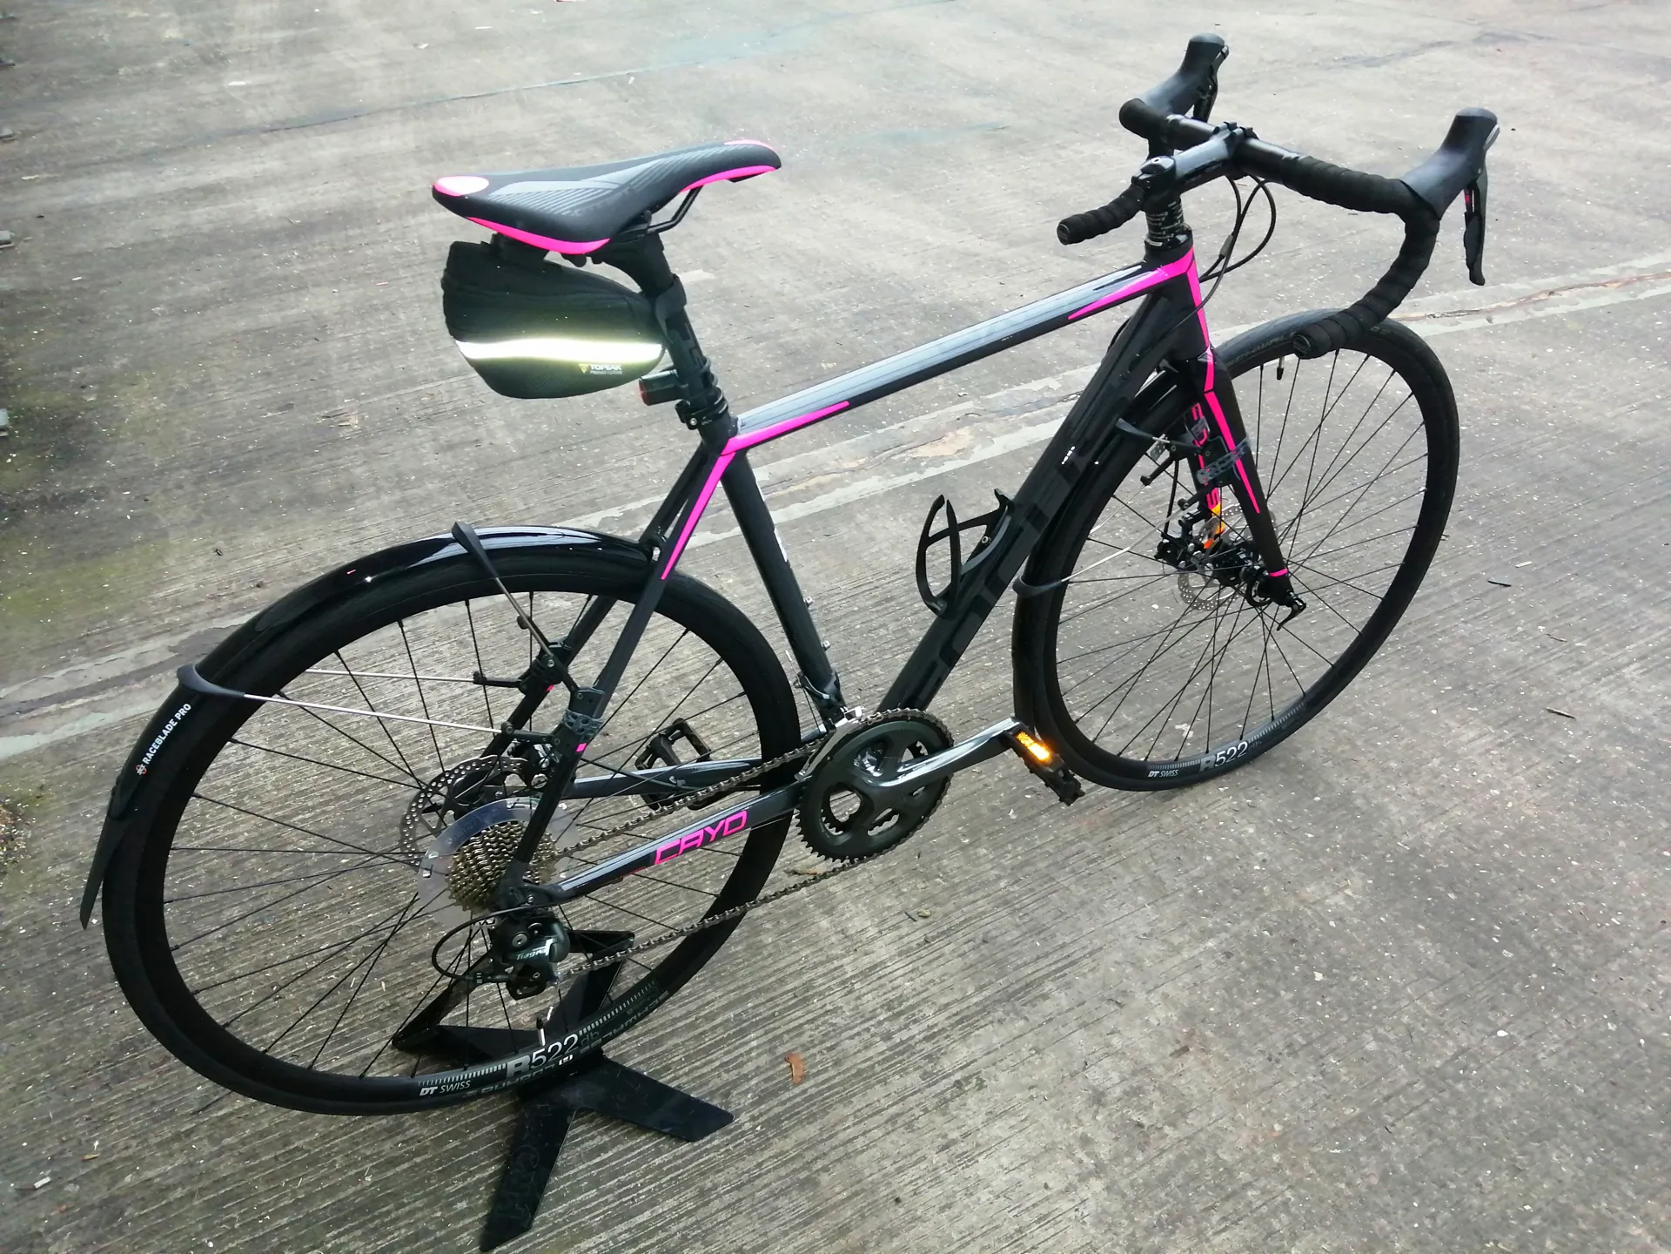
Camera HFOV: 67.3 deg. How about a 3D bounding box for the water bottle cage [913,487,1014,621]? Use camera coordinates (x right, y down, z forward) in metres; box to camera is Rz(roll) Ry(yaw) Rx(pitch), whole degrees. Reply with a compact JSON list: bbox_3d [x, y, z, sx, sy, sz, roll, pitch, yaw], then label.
[{"bbox_3d":[0.124,-0.090,1.313,0.084,0.148,0.078,22,16,-39],"label":"water bottle cage"}]

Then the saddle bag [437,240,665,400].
[{"bbox_3d":[-0.222,-0.247,0.995,0.170,0.112,0.090,-12,35,-26],"label":"saddle bag"}]

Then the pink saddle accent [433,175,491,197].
[{"bbox_3d":[-0.273,-0.320,0.919,0.042,0.014,0.060,-19,37,-21],"label":"pink saddle accent"}]

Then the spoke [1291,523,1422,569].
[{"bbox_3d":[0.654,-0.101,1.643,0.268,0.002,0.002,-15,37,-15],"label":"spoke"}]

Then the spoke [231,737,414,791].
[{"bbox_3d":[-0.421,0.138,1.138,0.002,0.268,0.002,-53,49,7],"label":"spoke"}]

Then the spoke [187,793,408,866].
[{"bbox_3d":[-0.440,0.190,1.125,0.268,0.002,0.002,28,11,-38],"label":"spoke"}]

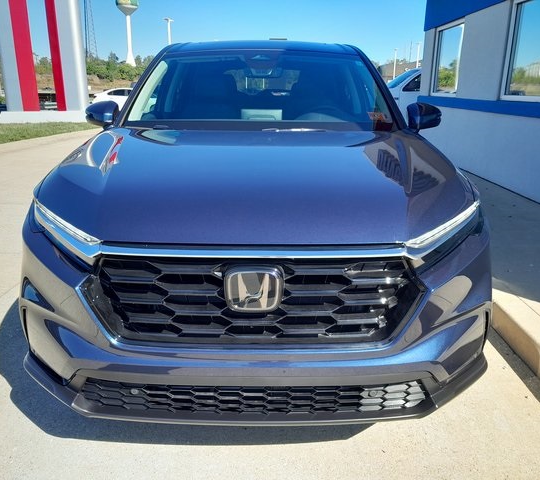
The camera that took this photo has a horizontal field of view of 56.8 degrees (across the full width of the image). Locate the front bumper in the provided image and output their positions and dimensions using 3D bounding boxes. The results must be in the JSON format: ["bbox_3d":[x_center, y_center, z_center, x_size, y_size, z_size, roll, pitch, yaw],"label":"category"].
[{"bbox_3d":[-0.045,0.294,1.833,1.850,0.690,0.560,0,18,0],"label":"front bumper"}]

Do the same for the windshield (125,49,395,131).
[{"bbox_3d":[-0.040,-0.867,2.888,1.520,0.490,0.880,0,18,0],"label":"windshield"}]

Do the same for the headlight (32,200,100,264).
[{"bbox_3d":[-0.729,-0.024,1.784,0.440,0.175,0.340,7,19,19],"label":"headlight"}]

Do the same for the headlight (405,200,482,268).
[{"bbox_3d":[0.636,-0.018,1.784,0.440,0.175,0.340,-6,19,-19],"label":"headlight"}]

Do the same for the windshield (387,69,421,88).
[{"bbox_3d":[3.557,-4.270,13.200,0.750,0.600,1.450,0,18,-2],"label":"windshield"}]

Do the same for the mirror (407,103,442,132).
[{"bbox_3d":[0.911,-0.739,2.969,0.213,0.185,0.180,0,18,0],"label":"mirror"}]

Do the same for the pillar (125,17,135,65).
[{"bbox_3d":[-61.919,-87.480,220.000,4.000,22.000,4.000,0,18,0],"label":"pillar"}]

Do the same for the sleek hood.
[{"bbox_3d":[-0.043,-0.270,2.082,1.680,0.250,1.280,0,18,0],"label":"sleek hood"}]

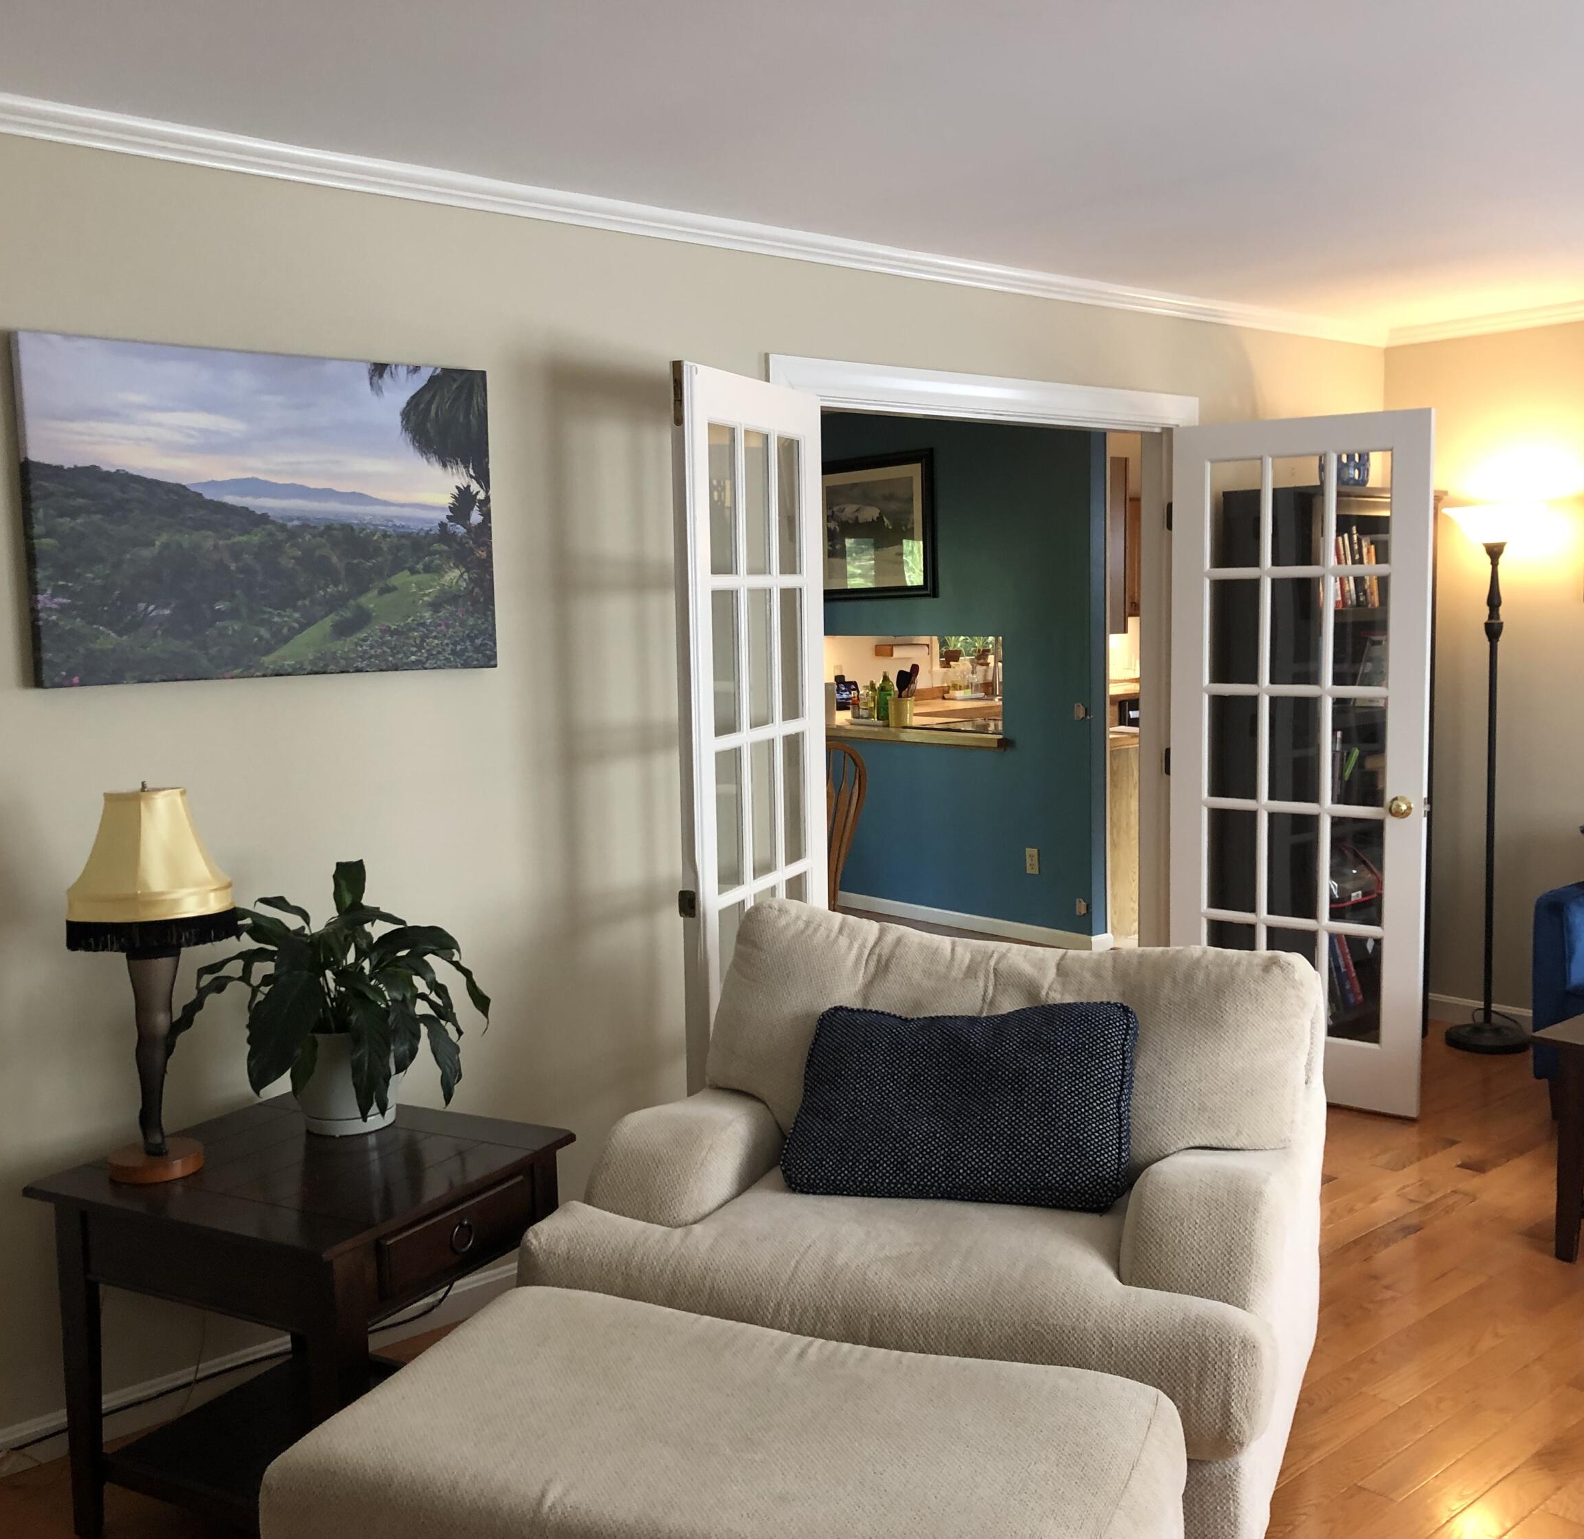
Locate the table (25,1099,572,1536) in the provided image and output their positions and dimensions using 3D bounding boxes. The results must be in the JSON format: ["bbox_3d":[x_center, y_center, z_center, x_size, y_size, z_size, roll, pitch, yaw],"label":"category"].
[{"bbox_3d":[-0.813,0.969,2.866,0.660,0.614,0.606,2,7,29],"label":"table"}]

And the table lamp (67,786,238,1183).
[{"bbox_3d":[-1.072,0.348,2.781,0.285,0.650,0.280,-5,7,-30],"label":"table lamp"}]

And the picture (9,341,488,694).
[{"bbox_3d":[-0.987,-0.485,3.192,0.916,0.612,0.040,-6,8,-41],"label":"picture"}]

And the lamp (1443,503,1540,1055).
[{"bbox_3d":[2.310,0.038,5.473,0.330,1.780,0.330,-6,8,-41],"label":"lamp"}]

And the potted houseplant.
[{"bbox_3d":[-0.841,0.408,3.005,0.570,0.475,0.500,-3,6,-20],"label":"potted houseplant"}]

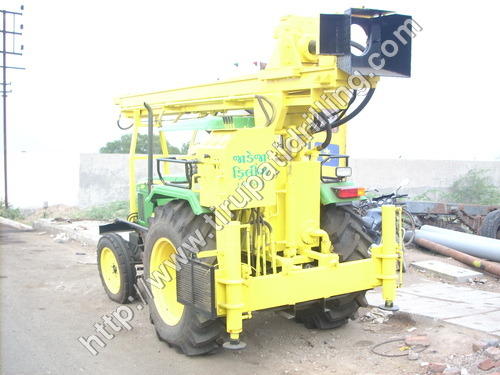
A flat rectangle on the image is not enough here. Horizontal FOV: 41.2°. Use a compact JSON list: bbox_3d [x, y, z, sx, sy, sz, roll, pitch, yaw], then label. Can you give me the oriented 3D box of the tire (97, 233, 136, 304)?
[{"bbox_3d":[-1.560,0.963,7.786,0.185,0.815,0.815,-4,6,-36],"label":"tire"}]

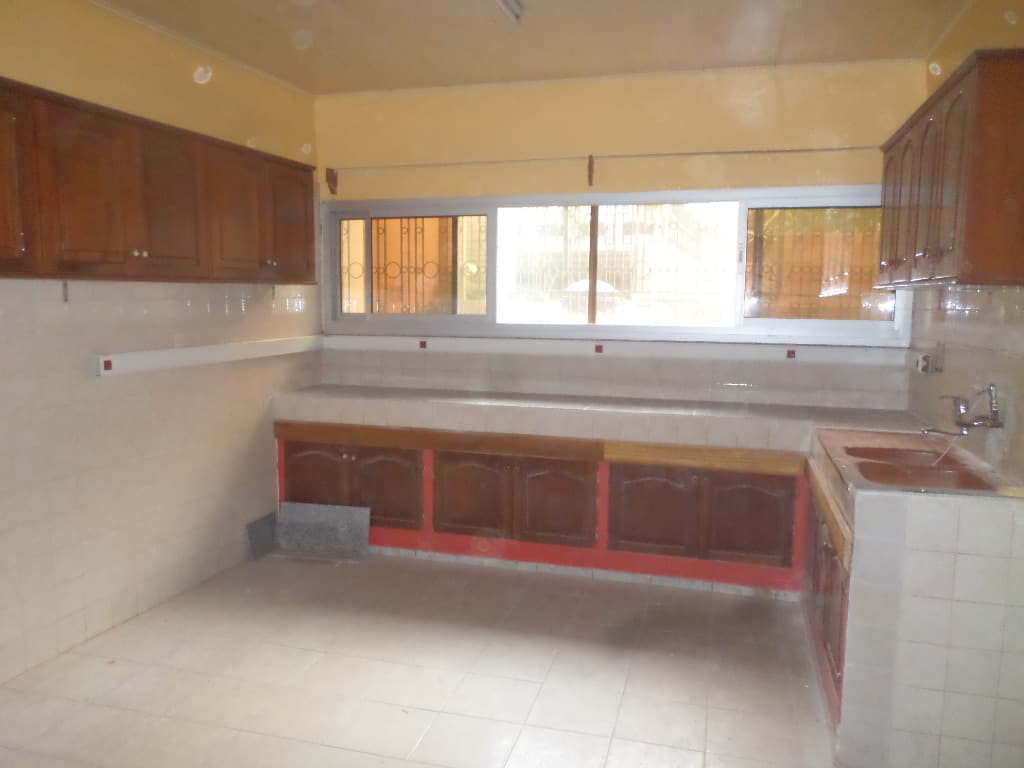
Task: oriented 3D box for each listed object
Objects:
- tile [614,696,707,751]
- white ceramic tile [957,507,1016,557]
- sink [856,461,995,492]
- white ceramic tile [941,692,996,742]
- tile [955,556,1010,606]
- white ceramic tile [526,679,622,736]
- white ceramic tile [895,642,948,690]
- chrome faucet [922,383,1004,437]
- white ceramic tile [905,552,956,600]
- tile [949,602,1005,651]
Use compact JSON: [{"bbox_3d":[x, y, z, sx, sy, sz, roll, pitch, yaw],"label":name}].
[{"bbox_3d":[0.551,1.252,2.729,0.310,0.010,0.310,2,7,16],"label":"tile"},{"bbox_3d":[1.464,0.454,2.290,0.150,0.150,0.010,2,7,16],"label":"white ceramic tile"},{"bbox_3d":[1.413,0.393,2.546,0.400,0.150,0.330,2,7,16],"label":"sink"},{"bbox_3d":[1.453,1.058,2.353,0.148,0.152,0.010,2,7,16],"label":"white ceramic tile"},{"bbox_3d":[1.462,0.605,2.307,0.150,0.150,0.010,2,7,16],"label":"tile"},{"bbox_3d":[0.238,1.213,2.754,0.312,0.010,0.309,2,7,16],"label":"white ceramic tile"},{"bbox_3d":[1.315,0.905,2.381,0.150,0.150,0.010,2,7,16],"label":"white ceramic tile"},{"bbox_3d":[1.671,0.093,2.751,0.245,0.171,0.160,2,7,16],"label":"chrome faucet"},{"bbox_3d":[1.321,0.600,2.347,0.150,0.150,0.010,2,7,16],"label":"white ceramic tile"},{"bbox_3d":[1.454,0.756,2.316,0.148,0.152,0.010,2,7,16],"label":"tile"}]

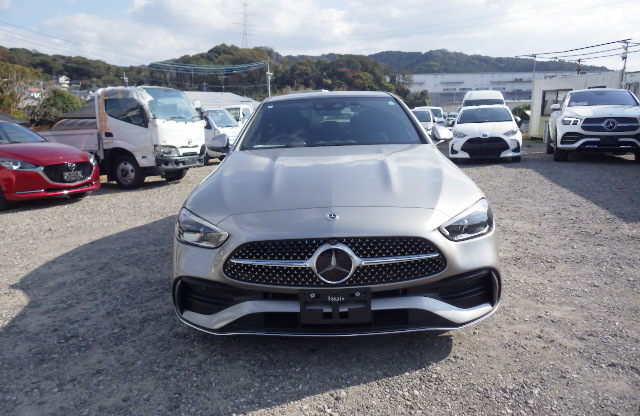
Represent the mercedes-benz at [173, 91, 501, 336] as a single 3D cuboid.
[{"bbox_3d":[0.115,-0.360,4.450,1.820,1.440,4.760,-1,11,1],"label":"mercedes-benz"}]

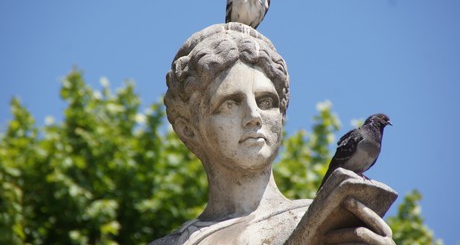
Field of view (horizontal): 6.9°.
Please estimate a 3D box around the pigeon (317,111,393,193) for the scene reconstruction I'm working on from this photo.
[{"bbox_3d":[0.327,0.080,10.000,0.235,0.200,0.120,-9,-18,29],"label":"pigeon"}]

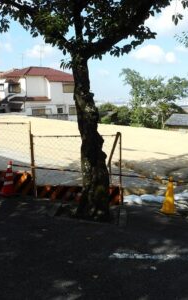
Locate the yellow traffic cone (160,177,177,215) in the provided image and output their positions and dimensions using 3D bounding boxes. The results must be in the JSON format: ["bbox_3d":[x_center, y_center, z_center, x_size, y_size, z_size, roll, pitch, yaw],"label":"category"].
[{"bbox_3d":[1.425,0.848,5.430,0.330,0.690,0.330,1,10,0],"label":"yellow traffic cone"}]

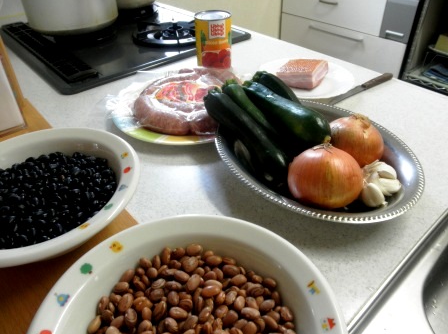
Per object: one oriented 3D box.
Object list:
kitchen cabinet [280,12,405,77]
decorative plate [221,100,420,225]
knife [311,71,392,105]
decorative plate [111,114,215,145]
[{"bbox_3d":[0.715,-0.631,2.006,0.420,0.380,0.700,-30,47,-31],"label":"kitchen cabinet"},{"bbox_3d":[0.131,-0.018,0.540,0.260,0.030,0.320,-27,45,-28],"label":"decorative plate"},{"bbox_3d":[0.264,-0.148,0.709,0.235,0.014,0.023,-27,45,-28],"label":"knife"},{"bbox_3d":[-0.071,-0.106,0.664,0.255,0.022,0.255,-1,39,1],"label":"decorative plate"}]

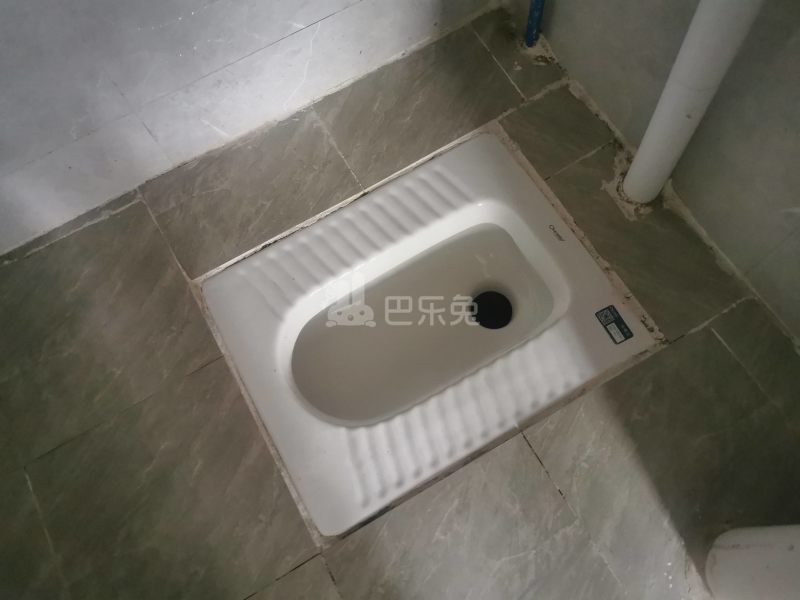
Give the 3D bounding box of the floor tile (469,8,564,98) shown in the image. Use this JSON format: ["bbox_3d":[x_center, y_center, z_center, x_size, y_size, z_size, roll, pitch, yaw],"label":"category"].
[{"bbox_3d":[0.190,-0.409,1.035,0.073,0.010,0.170,-29,73,-7],"label":"floor tile"}]

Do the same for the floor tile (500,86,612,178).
[{"bbox_3d":[0.245,-0.264,0.985,0.130,0.010,0.122,-29,73,-7],"label":"floor tile"}]

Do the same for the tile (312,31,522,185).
[{"bbox_3d":[0.031,-0.316,1.010,0.294,0.010,0.176,-29,73,-7],"label":"tile"}]

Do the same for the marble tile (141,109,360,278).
[{"bbox_3d":[-0.229,-0.173,0.973,0.297,0.010,0.179,-29,73,-7],"label":"marble tile"}]

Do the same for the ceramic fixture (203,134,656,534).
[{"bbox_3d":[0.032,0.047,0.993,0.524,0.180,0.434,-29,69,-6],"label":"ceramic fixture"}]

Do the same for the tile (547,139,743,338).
[{"bbox_3d":[0.357,-0.093,0.925,0.135,0.010,0.296,-29,73,-7],"label":"tile"}]

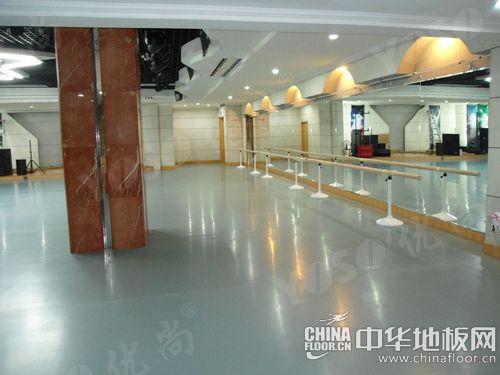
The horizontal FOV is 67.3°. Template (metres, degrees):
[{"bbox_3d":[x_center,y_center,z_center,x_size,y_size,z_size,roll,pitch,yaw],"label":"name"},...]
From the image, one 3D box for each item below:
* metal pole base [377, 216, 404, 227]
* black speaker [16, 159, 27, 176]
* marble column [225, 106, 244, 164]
[{"bbox_3d":[2.344,0.539,6.266,0.430,0.100,0.430,-3,8,-12],"label":"metal pole base"},{"bbox_3d":[-8.832,-0.768,14.491,0.330,0.610,0.320,-6,9,-28],"label":"black speaker"},{"bbox_3d":[-0.828,-2.656,19.038,0.920,3.030,0.700,-3,8,-12],"label":"marble column"}]

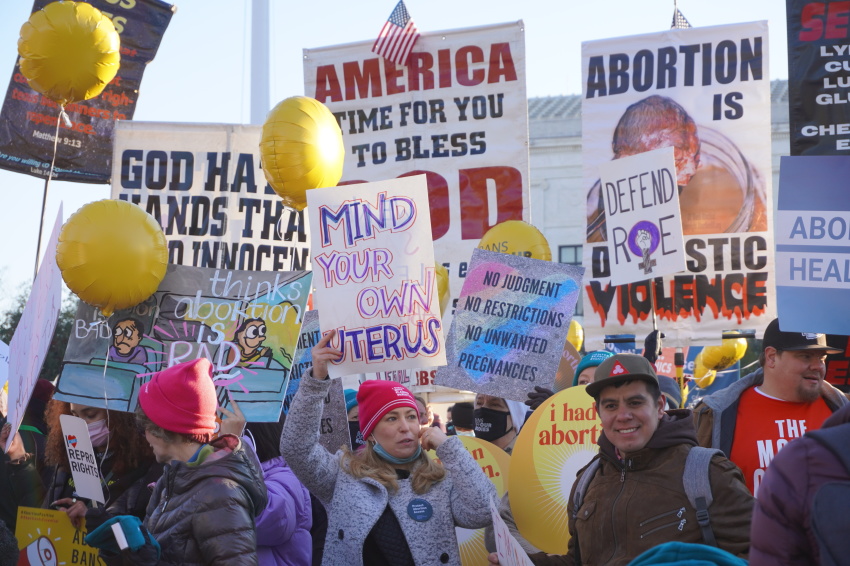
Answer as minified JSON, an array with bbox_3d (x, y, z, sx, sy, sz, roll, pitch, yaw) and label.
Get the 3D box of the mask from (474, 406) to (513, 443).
[{"bbox_3d":[0.238,0.492,6.150,0.140,0.122,0.095,4,-1,32],"label":"mask"}]

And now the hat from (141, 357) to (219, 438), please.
[{"bbox_3d":[-0.671,0.312,4.850,0.230,0.200,0.195,24,12,8],"label":"hat"}]

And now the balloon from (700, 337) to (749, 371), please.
[{"bbox_3d":[2.196,0.507,13.000,0.370,0.240,0.370,-30,-18,0],"label":"balloon"}]

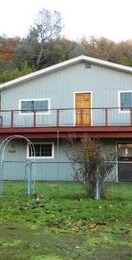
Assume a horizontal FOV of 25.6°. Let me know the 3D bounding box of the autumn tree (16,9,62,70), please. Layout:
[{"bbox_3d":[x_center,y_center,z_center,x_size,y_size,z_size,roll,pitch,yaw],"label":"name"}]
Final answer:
[{"bbox_3d":[-4.722,-16.181,51.692,7.584,11.420,6.800,-1,-5,9],"label":"autumn tree"}]

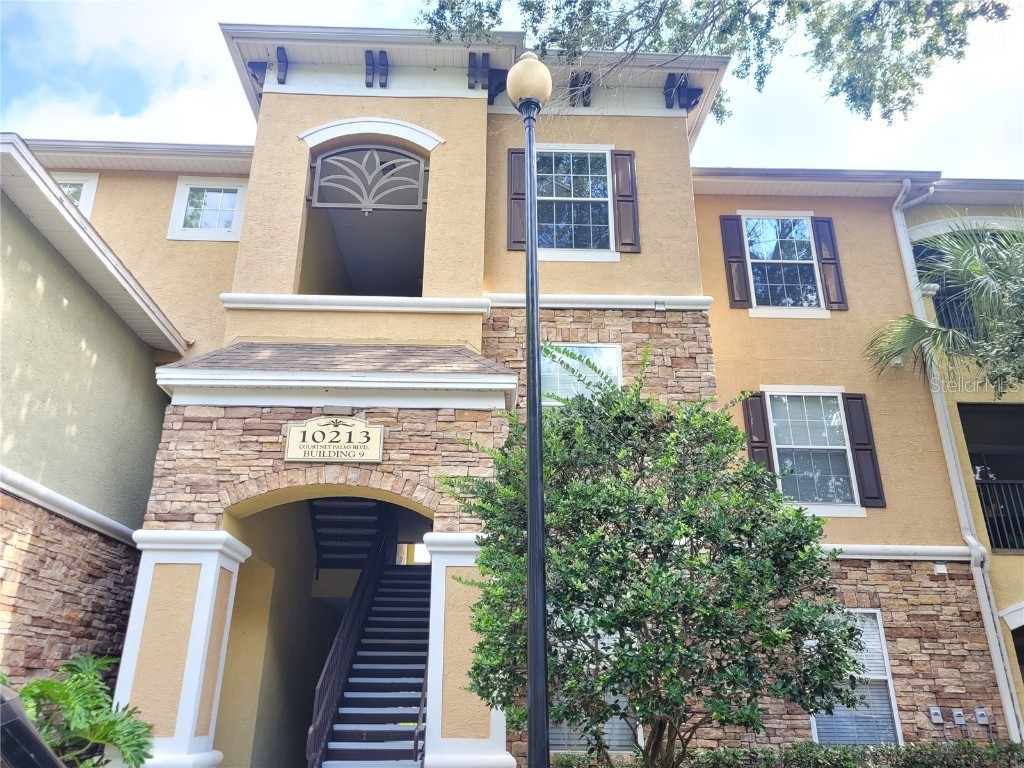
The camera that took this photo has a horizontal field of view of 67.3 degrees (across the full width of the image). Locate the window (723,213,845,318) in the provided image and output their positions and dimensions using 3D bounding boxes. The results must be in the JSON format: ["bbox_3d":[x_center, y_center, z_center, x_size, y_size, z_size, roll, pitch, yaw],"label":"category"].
[{"bbox_3d":[4.464,-1.965,12.727,1.918,2.028,0.130,1,-22,-1],"label":"window"}]

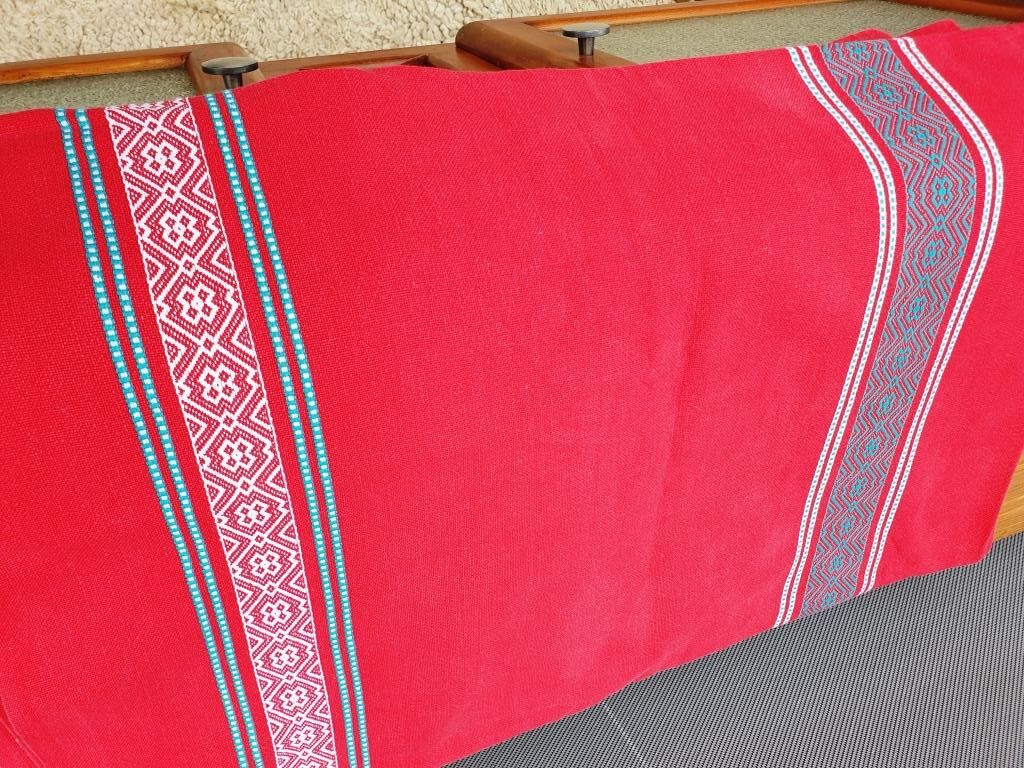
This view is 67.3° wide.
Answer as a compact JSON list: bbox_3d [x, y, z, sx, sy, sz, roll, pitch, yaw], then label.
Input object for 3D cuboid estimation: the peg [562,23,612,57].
[{"bbox_3d":[0.051,-0.237,0.532,0.033,0.018,0.033,-2,35,0],"label":"peg"}]

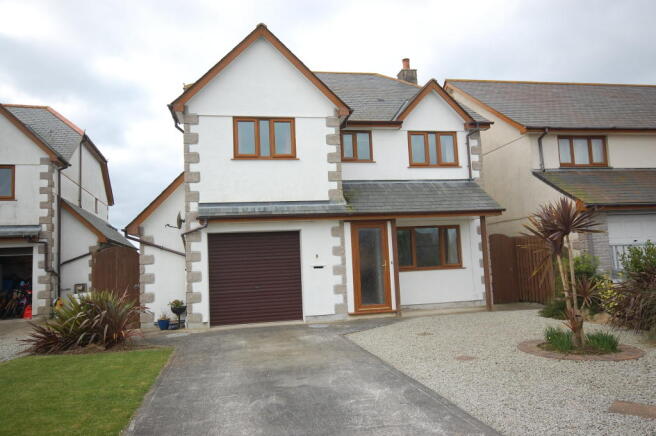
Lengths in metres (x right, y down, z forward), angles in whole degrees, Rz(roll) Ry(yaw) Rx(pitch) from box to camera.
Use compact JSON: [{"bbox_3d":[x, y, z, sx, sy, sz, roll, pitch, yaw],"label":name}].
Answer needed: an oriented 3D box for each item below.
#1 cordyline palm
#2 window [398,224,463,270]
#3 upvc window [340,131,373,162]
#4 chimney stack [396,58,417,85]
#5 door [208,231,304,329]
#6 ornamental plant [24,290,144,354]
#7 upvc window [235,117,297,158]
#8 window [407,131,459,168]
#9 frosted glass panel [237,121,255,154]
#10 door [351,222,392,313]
[{"bbox_3d":[3.426,0.816,6.720,1.130,2.120,1.130,-6,-7,27],"label":"cordyline palm"},{"bbox_3d":[2.734,0.817,12.404,1.937,1.176,0.100,-1,-6,-11],"label":"window"},{"bbox_3d":[0.779,-1.957,12.352,0.895,0.848,0.100,-1,-6,-11],"label":"upvc window"},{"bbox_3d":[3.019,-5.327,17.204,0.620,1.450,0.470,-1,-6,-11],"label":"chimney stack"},{"bbox_3d":[-1.658,1.393,10.547,2.118,2.106,0.100,-1,-6,-11],"label":"door"},{"bbox_3d":[-4.475,1.873,8.496,2.150,1.080,1.550,1,-7,-28],"label":"ornamental plant"},{"bbox_3d":[-1.501,-1.919,10.909,1.478,1.011,0.100,-1,-6,-11],"label":"upvc window"},{"bbox_3d":[2.969,-1.937,12.767,1.455,0.969,0.100,-1,-6,-11],"label":"window"},{"bbox_3d":[-1.937,-1.901,10.823,0.422,0.813,0.040,-1,-6,-11],"label":"frosted glass panel"},{"bbox_3d":[1.068,1.182,11.111,0.936,2.170,0.100,-1,-6,-11],"label":"door"}]

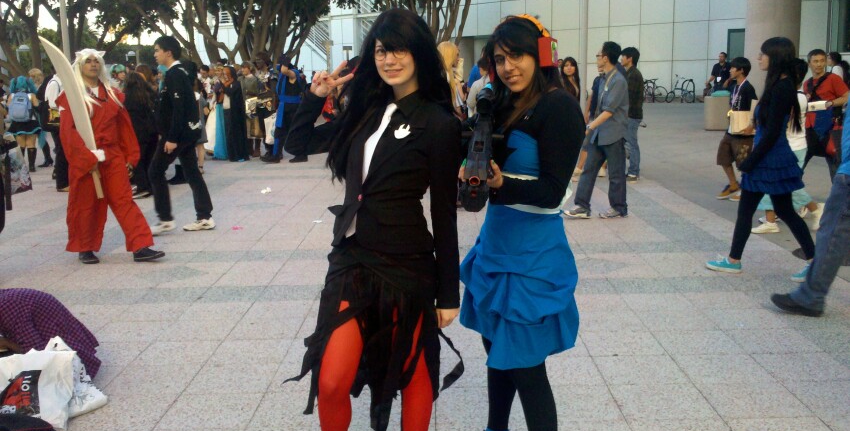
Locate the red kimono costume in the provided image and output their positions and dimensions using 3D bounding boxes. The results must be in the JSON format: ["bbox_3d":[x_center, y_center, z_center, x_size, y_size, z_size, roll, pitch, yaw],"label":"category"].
[{"bbox_3d":[-2.598,-0.383,6.000,0.620,1.360,0.470,-12,14,-43],"label":"red kimono costume"}]

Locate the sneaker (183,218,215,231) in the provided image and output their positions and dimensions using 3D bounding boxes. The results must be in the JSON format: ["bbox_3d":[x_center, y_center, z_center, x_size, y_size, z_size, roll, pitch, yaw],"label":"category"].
[{"bbox_3d":[-2.240,0.088,7.280,0.300,0.115,0.105,-4,11,-10],"label":"sneaker"}]

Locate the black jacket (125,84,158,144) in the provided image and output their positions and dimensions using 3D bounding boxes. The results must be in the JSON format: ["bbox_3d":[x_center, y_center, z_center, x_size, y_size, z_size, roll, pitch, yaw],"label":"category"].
[{"bbox_3d":[-3.584,-1.286,9.350,0.430,0.750,0.290,0,11,7],"label":"black jacket"}]

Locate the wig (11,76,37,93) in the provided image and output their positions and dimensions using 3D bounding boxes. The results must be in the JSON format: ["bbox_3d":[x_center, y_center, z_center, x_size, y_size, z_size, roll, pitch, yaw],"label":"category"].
[{"bbox_3d":[-6.654,-2.166,12.200,0.380,0.330,0.270,-6,12,-21],"label":"wig"}]

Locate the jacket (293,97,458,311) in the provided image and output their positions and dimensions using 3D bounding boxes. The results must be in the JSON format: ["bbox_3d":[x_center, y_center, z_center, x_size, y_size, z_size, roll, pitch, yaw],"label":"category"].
[{"bbox_3d":[-0.154,-0.077,2.420,0.480,0.680,0.300,5,13,29],"label":"jacket"}]

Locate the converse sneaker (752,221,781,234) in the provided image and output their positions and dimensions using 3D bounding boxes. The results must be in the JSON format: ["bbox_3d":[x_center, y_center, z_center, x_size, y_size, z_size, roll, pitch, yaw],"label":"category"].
[{"bbox_3d":[2.962,0.100,6.380,0.245,0.100,0.095,1,11,15],"label":"converse sneaker"}]

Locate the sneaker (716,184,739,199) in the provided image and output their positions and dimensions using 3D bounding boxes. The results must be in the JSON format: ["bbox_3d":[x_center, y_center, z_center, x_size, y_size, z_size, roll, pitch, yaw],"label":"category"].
[{"bbox_3d":[3.345,-0.259,8.120,0.260,0.115,0.100,-14,11,-4],"label":"sneaker"}]

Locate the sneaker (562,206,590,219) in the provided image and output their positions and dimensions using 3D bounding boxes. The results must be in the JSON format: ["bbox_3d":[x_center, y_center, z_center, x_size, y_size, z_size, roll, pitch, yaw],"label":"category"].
[{"bbox_3d":[1.520,-0.029,7.380,0.285,0.115,0.105,3,12,22],"label":"sneaker"}]

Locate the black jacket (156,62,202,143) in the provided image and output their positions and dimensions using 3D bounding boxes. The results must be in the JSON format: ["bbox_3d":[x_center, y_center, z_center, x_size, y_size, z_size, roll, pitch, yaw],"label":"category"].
[{"bbox_3d":[-2.357,-1.093,7.080,0.330,0.770,0.460,-5,12,-17],"label":"black jacket"}]

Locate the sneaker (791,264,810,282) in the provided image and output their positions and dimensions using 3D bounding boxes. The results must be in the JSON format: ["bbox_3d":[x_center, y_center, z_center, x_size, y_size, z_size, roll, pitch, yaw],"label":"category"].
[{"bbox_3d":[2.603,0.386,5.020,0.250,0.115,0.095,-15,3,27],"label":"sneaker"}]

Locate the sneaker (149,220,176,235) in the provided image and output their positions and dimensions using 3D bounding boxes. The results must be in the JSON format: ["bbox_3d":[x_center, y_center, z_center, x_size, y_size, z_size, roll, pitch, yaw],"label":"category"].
[{"bbox_3d":[-2.561,0.118,7.150,0.290,0.120,0.110,-6,12,-21],"label":"sneaker"}]

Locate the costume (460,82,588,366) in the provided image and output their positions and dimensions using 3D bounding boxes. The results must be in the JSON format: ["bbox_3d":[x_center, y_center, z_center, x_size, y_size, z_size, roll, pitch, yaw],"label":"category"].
[{"bbox_3d":[0.327,0.027,2.470,0.420,0.890,0.410,4,12,31],"label":"costume"}]

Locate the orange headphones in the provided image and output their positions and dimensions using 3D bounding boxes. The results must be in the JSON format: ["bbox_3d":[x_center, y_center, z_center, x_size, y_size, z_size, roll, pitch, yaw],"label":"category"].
[{"bbox_3d":[0.314,-0.541,2.370,0.220,0.200,0.085,-11,11,24],"label":"orange headphones"}]

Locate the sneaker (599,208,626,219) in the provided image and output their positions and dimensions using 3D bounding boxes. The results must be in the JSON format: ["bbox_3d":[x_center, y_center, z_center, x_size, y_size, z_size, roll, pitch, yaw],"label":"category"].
[{"bbox_3d":[1.850,-0.029,7.220,0.280,0.100,0.105,-1,10,3],"label":"sneaker"}]

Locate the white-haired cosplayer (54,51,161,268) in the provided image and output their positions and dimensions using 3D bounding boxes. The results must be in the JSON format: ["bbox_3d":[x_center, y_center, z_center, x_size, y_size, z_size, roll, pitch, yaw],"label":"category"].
[{"bbox_3d":[-2.561,-0.495,5.970,0.640,1.690,0.530,-12,14,-43],"label":"white-haired cosplayer"}]

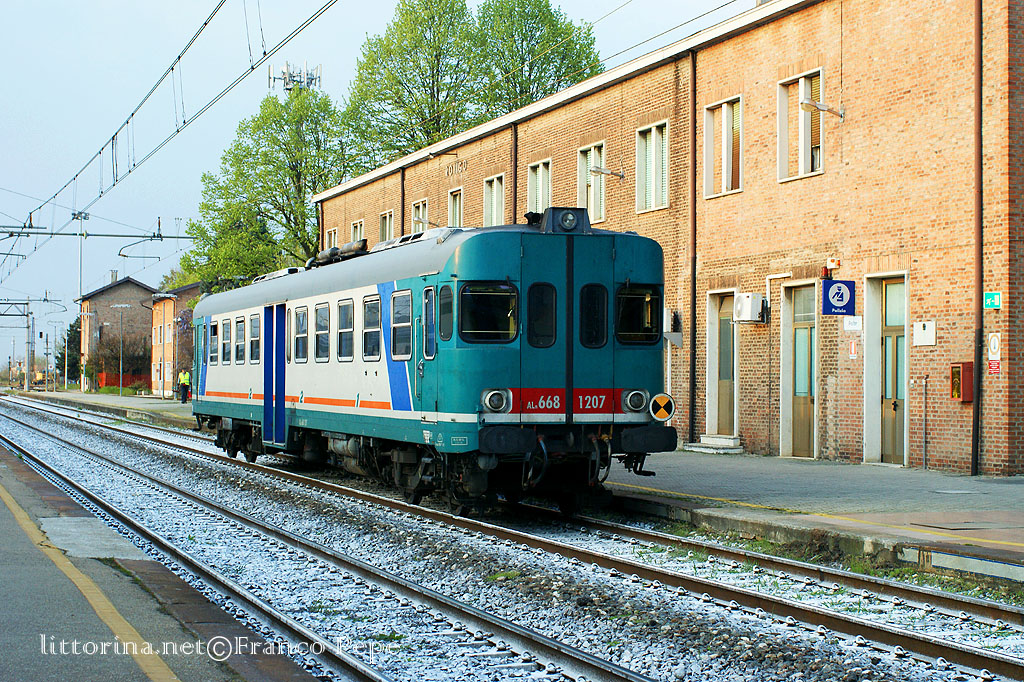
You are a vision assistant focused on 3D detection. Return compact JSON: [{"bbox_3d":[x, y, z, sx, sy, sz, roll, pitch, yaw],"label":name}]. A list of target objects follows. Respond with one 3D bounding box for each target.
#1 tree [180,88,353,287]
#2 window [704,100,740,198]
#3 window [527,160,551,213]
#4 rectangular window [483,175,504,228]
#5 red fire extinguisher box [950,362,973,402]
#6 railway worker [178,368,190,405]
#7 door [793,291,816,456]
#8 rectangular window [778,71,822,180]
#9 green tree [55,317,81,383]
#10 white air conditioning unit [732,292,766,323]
[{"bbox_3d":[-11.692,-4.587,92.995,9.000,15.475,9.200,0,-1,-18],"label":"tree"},{"bbox_3d":[4.304,-3.888,38.368,0.180,1.884,1.904,0,-1,-18],"label":"window"},{"bbox_3d":[0.770,-3.696,49.542,0.180,1.884,1.904,0,-1,-18],"label":"window"},{"bbox_3d":[-0.441,-3.630,53.372,0.180,1.884,1.904,0,-1,-18],"label":"rectangular window"},{"bbox_3d":[6.955,0.643,29.438,0.190,0.575,0.360,0,-1,-18],"label":"red fire extinguisher box"},{"bbox_3d":[-16.503,2.293,96.000,0.560,1.770,0.360,0,-1,-13],"label":"railway worker"},{"bbox_3d":[5.494,0.569,35.093,0.140,3.181,1.360,0,-1,-18],"label":"door"},{"bbox_3d":[5.351,-3.945,35.057,0.180,1.884,1.904,0,-1,-18],"label":"rectangular window"},{"bbox_3d":[-46.034,1.026,199.998,4.400,8.034,4.400,0,-1,-18],"label":"green tree"},{"bbox_3d":[4.571,-0.635,36.692,0.280,0.530,0.790,0,-1,-18],"label":"white air conditioning unit"}]

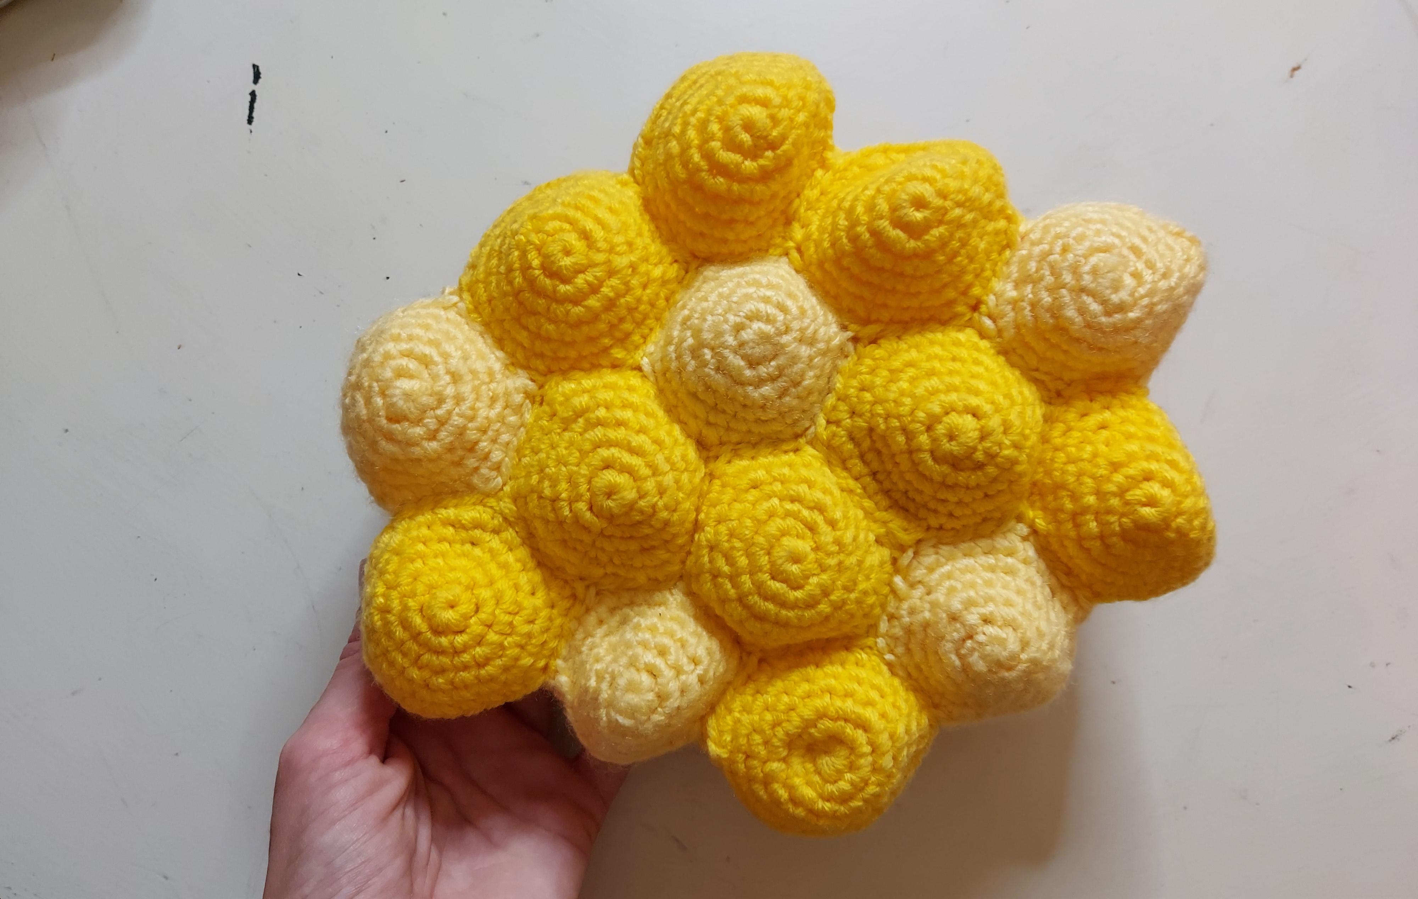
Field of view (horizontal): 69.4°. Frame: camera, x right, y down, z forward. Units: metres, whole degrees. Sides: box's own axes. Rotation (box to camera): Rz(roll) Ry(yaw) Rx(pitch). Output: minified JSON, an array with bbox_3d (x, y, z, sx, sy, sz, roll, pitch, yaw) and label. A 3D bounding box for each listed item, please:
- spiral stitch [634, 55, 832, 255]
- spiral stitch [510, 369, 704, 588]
[{"bbox_3d":[0.007,-0.083,0.292,0.057,0.037,0.058,0,84,-5],"label":"spiral stitch"},{"bbox_3d":[-0.028,0.009,0.290,0.056,0.036,0.061,0,92,-6],"label":"spiral stitch"}]

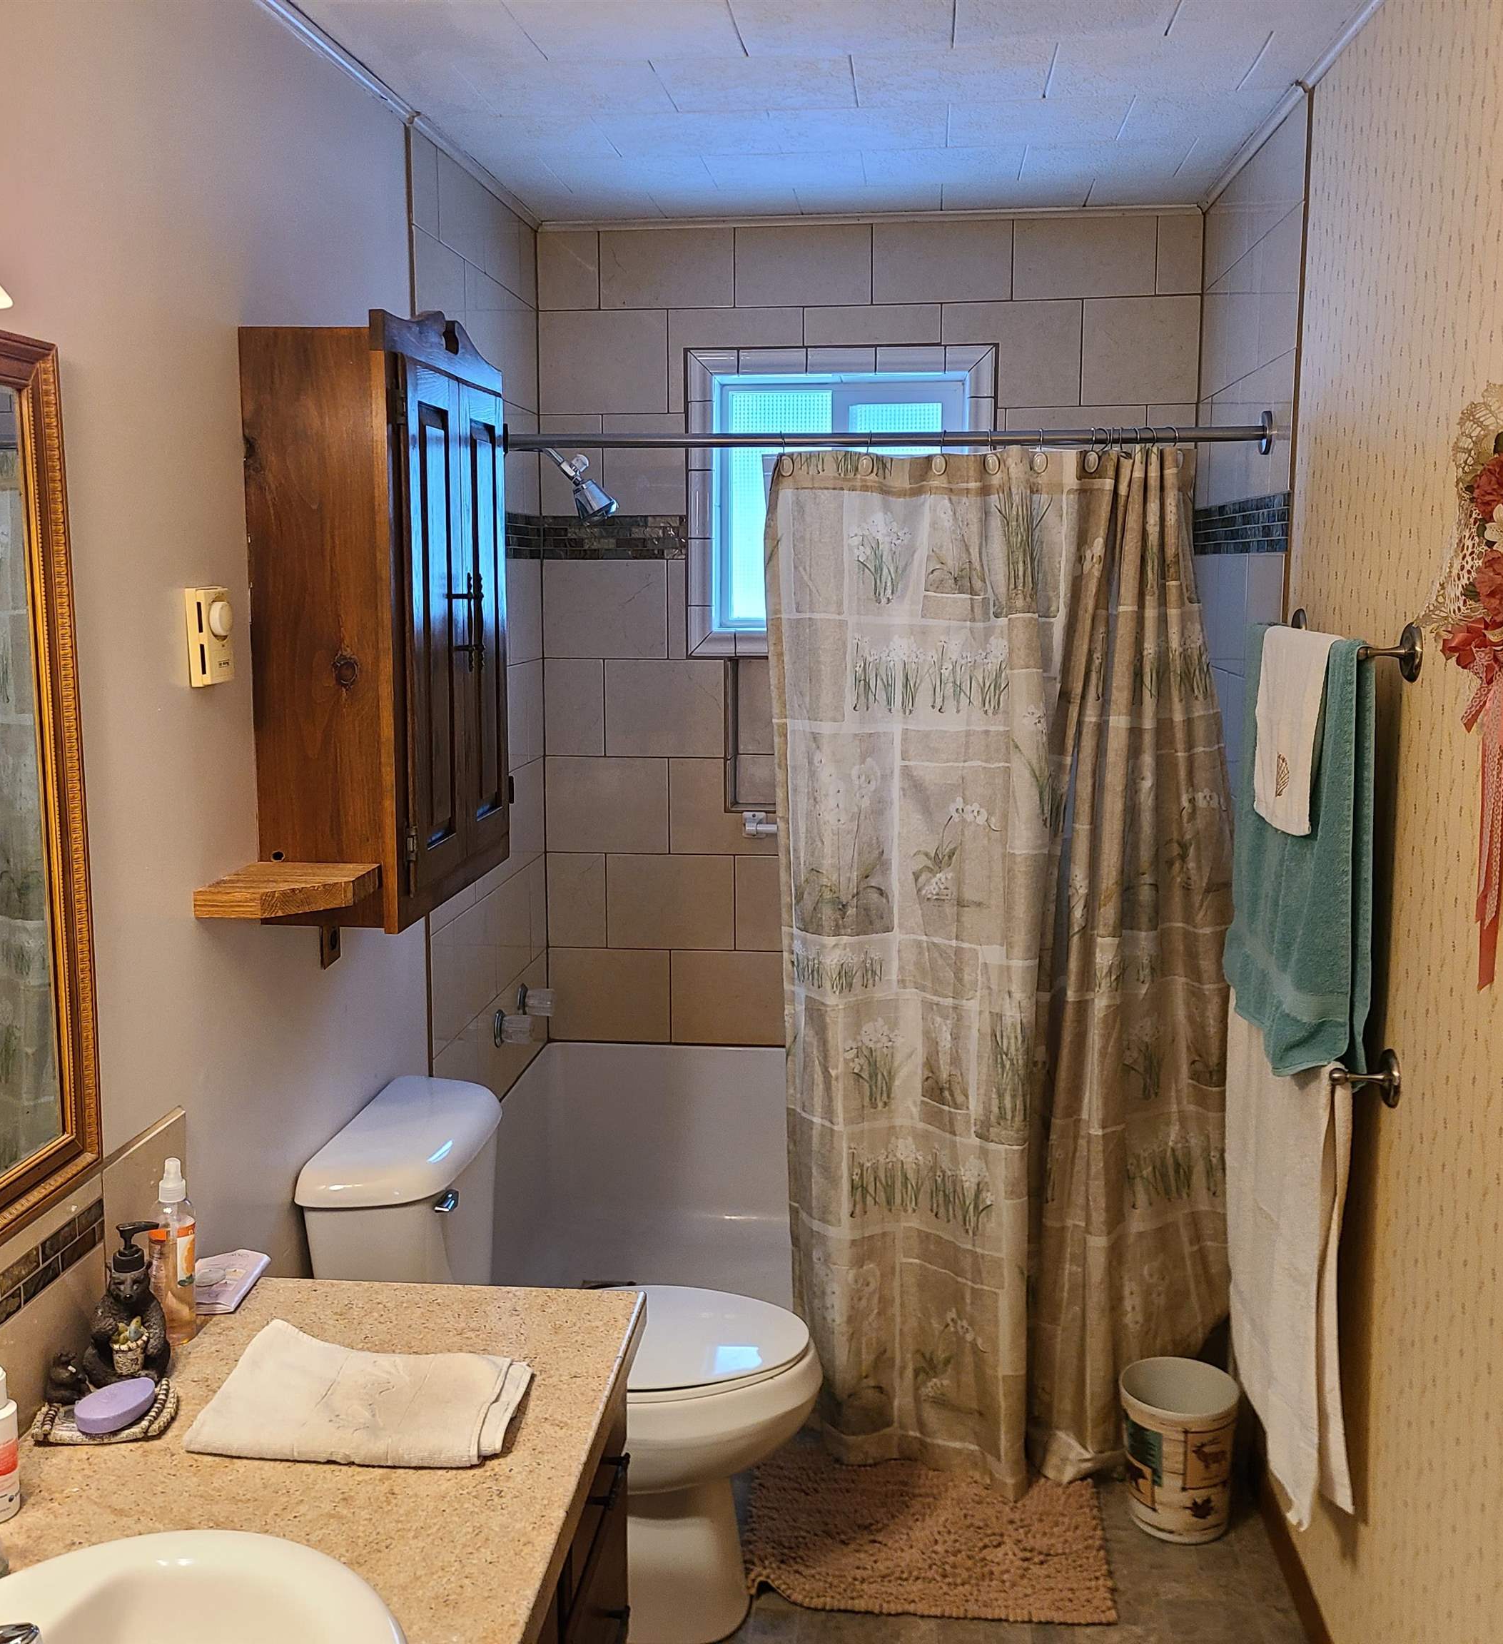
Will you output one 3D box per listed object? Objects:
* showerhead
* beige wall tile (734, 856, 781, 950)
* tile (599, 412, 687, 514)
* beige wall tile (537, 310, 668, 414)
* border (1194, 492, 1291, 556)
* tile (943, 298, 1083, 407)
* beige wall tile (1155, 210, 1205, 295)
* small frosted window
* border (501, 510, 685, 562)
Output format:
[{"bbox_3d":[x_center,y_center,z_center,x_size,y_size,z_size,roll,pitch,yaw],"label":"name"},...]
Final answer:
[{"bbox_3d":[-0.357,-0.704,3.433,0.162,0.149,0.076,1,9,6],"label":"showerhead"},{"bbox_3d":[0.115,0.193,3.877,0.305,0.227,0.010,1,8,6],"label":"beige wall tile"},{"bbox_3d":[-0.242,-0.815,3.765,0.192,0.226,0.010,1,8,6],"label":"tile"},{"bbox_3d":[-0.337,-1.048,3.744,0.296,0.228,0.010,1,9,6],"label":"beige wall tile"},{"bbox_3d":[0.940,-0.566,3.194,0.010,0.099,0.954,1,9,6],"label":"border"},{"bbox_3d":[0.577,-1.034,3.651,0.305,0.228,0.010,1,9,6],"label":"tile"},{"bbox_3d":[0.934,-1.228,3.585,0.101,0.168,0.010,1,9,6],"label":"beige wall tile"},{"bbox_3d":[0.201,-0.723,3.763,0.575,0.579,0.060,1,9,6],"label":"small frosted window"},{"bbox_3d":[-0.333,-0.659,3.813,0.364,0.101,0.012,1,9,6],"label":"border"}]

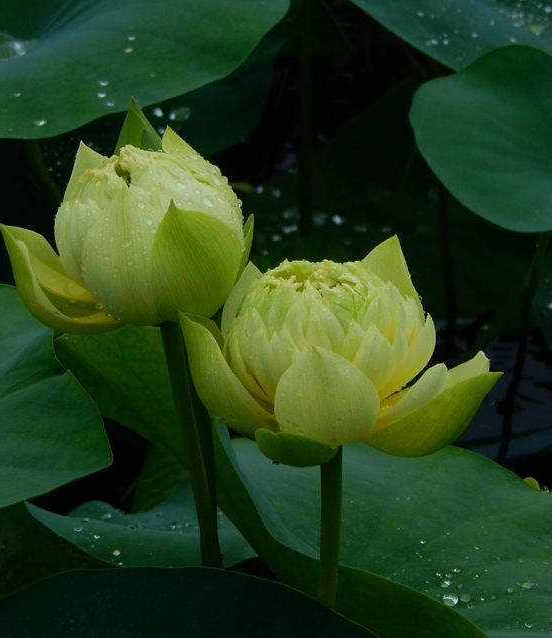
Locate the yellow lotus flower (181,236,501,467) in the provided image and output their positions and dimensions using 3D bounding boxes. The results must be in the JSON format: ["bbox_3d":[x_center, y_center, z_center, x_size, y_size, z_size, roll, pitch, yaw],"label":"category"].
[{"bbox_3d":[0.034,0.018,2.200,0.168,0.108,0.142,0,20,0],"label":"yellow lotus flower"}]

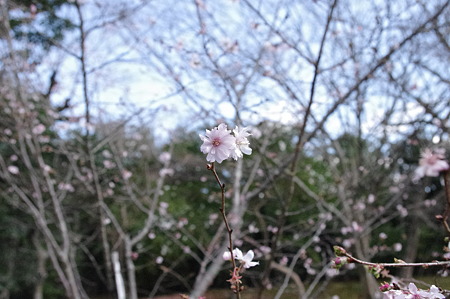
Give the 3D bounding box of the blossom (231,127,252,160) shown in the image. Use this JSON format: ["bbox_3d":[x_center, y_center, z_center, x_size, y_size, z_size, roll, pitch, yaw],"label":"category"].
[{"bbox_3d":[0.015,-0.006,0.423,0.020,0.033,0.033,2,-3,29],"label":"blossom"}]

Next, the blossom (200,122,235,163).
[{"bbox_3d":[-0.006,-0.006,0.415,0.034,0.037,0.018,0,3,0],"label":"blossom"}]

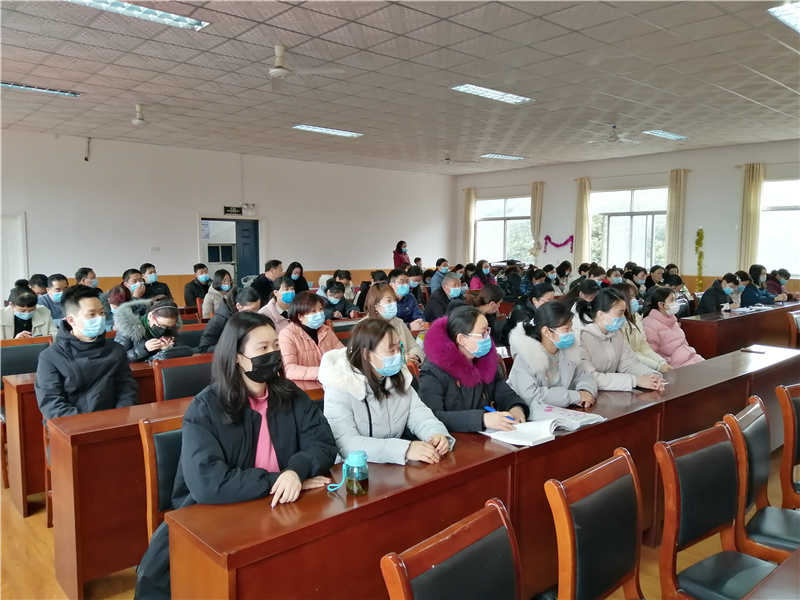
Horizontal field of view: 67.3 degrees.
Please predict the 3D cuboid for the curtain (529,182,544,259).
[{"bbox_3d":[3.336,-1.935,14.623,0.150,1.800,0.380,-5,8,-41],"label":"curtain"}]

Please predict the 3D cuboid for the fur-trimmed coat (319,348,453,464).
[{"bbox_3d":[-0.072,0.590,2.603,0.560,0.670,0.540,6,8,43],"label":"fur-trimmed coat"}]

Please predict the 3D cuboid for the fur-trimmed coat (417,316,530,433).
[{"bbox_3d":[0.346,0.479,2.916,0.560,0.750,0.550,5,8,41],"label":"fur-trimmed coat"}]

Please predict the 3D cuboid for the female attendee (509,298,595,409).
[{"bbox_3d":[0.786,0.646,3.180,0.500,1.240,0.650,-5,7,-42],"label":"female attendee"}]

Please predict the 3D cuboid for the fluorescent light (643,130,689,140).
[{"bbox_3d":[4.420,-2.702,9.906,1.200,0.090,0.290,-5,8,-41],"label":"fluorescent light"}]

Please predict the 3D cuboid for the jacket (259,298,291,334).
[{"bbox_3d":[-1.018,0.308,5.034,0.480,0.630,0.460,-5,7,-42],"label":"jacket"}]

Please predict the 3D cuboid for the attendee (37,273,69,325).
[{"bbox_3d":[-2.912,0.435,5.076,0.740,1.290,0.530,5,8,42],"label":"attendee"}]

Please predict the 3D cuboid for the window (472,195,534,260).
[{"bbox_3d":[2.616,-1.731,15.231,0.120,1.740,1.894,-5,8,-41],"label":"window"}]

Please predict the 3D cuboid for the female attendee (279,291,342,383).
[{"bbox_3d":[-0.500,0.579,3.787,0.520,1.255,0.750,-5,8,-44],"label":"female attendee"}]

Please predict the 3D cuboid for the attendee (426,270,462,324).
[{"bbox_3d":[0.437,0.353,6.174,0.520,1.280,0.680,-5,7,-42],"label":"attendee"}]

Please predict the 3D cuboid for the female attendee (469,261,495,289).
[{"bbox_3d":[1.478,-0.051,10.570,0.480,1.290,0.650,-5,7,-42],"label":"female attendee"}]

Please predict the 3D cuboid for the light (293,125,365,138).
[{"bbox_3d":[-1.142,-2.714,9.712,1.230,0.090,0.290,-5,8,-41],"label":"light"}]

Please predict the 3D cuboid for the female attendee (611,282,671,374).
[{"bbox_3d":[1.607,0.559,3.982,0.480,1.270,0.700,-5,7,-42],"label":"female attendee"}]

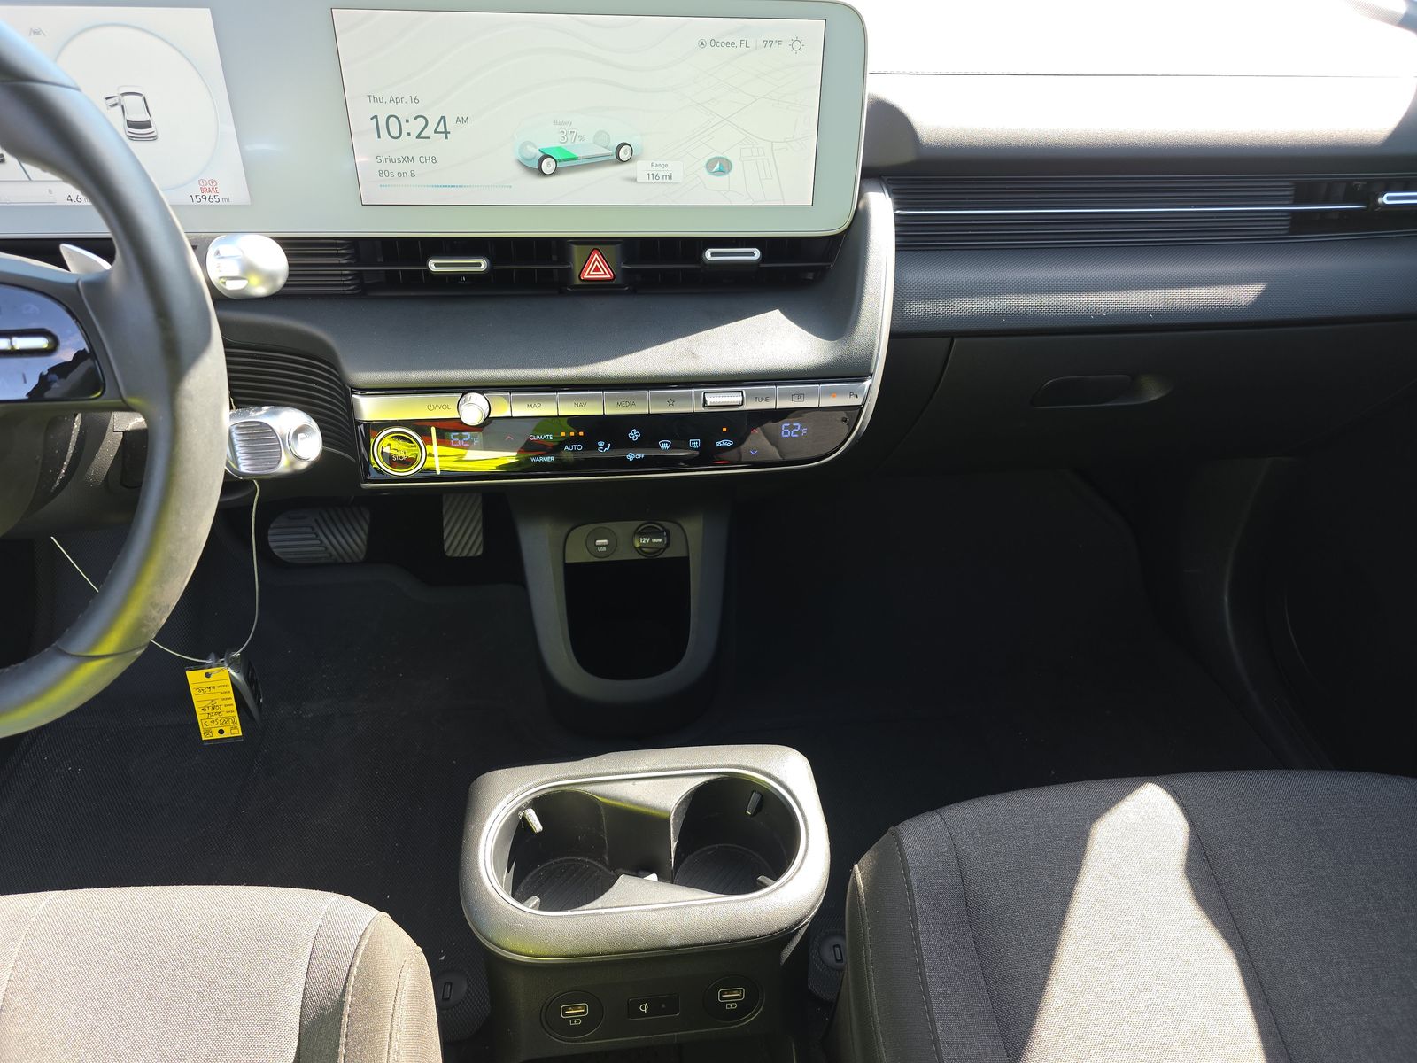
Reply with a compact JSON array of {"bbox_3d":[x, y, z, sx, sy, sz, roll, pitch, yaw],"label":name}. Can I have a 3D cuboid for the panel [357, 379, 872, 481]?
[{"bbox_3d":[-0.063,-0.068,0.648,0.346,0.064,0.025,-2,26,-7],"label":"panel"}]

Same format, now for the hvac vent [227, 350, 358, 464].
[{"bbox_3d":[-0.289,-0.089,0.645,0.098,0.064,0.042,1,26,1],"label":"hvac vent"}]

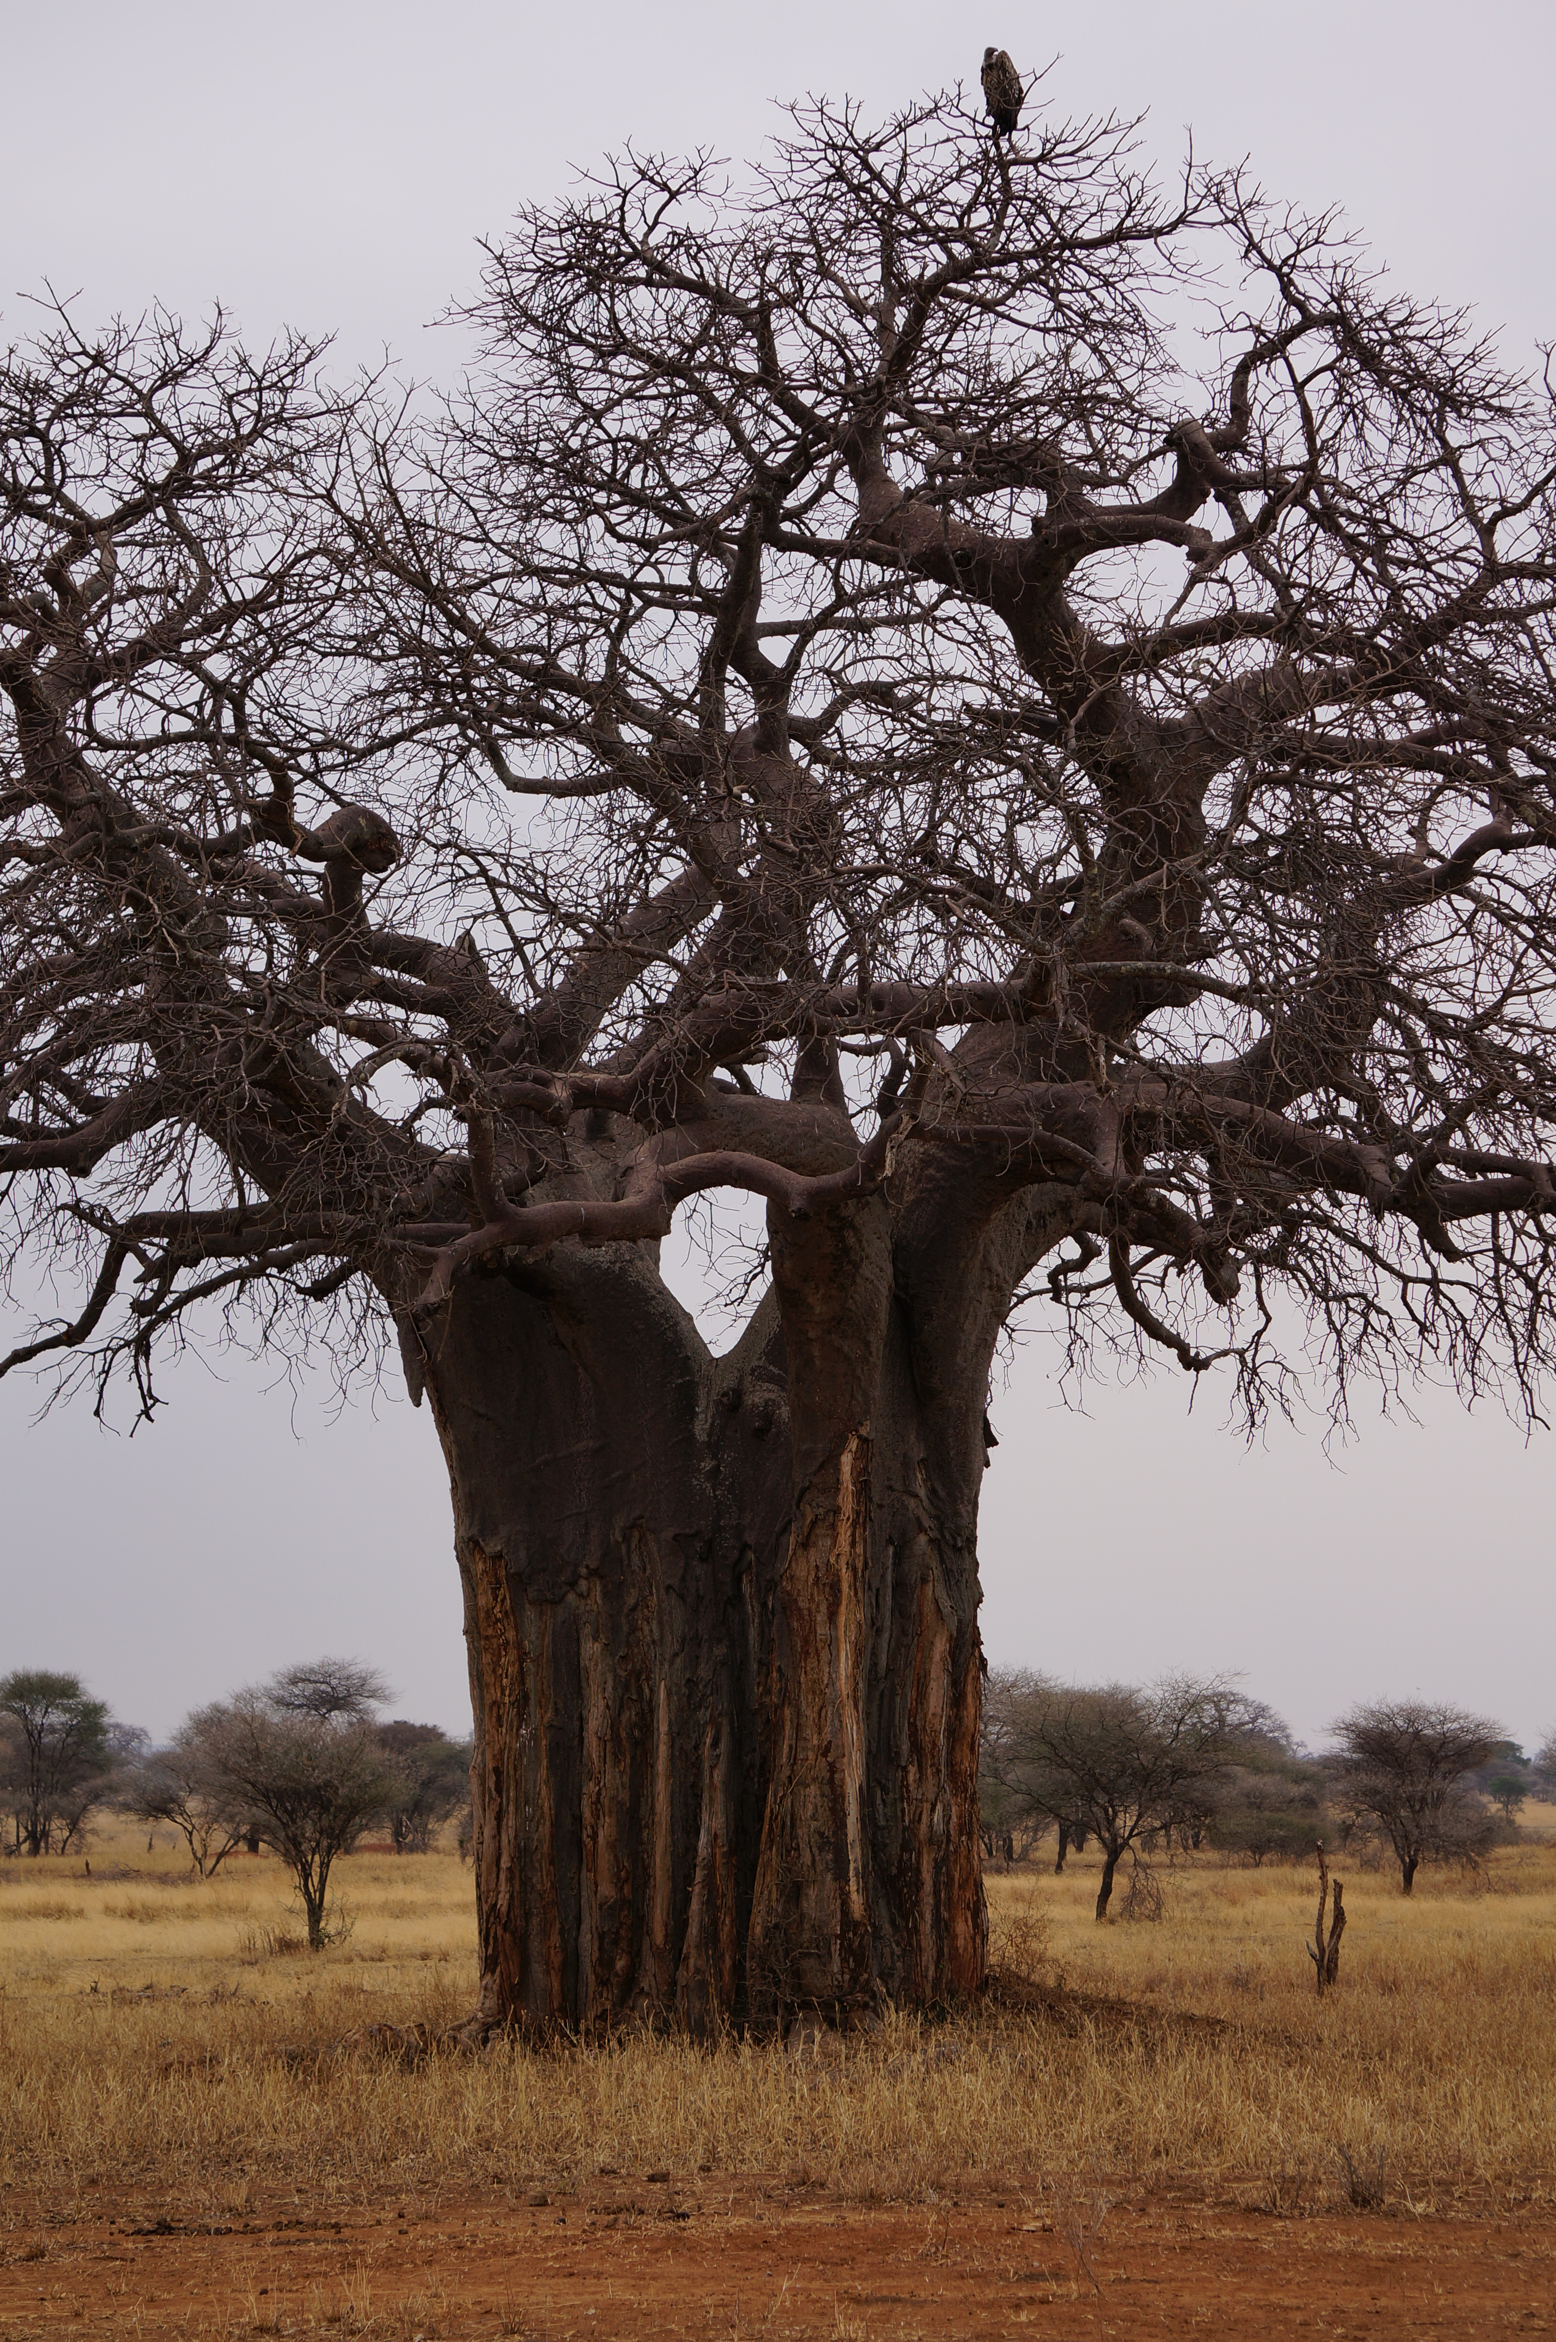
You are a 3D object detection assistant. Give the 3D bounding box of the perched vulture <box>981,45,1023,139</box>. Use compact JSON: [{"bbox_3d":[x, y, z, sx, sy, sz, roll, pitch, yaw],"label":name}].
[{"bbox_3d":[1.962,-9.441,46.652,0.360,0.760,0.300,4,-7,-30],"label":"perched vulture"}]

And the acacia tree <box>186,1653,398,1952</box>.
[{"bbox_3d":[-6.189,8.009,67.528,2.800,3.680,2.720,0,-6,0],"label":"acacia tree"}]

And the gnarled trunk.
[{"bbox_3d":[-0.644,3.886,46.300,4.900,7.000,4.500,0,-6,0],"label":"gnarled trunk"}]

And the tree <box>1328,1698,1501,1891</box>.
[{"bbox_3d":[11.526,11.294,96.341,3.160,3.560,3.070,0,-6,0],"label":"tree"}]

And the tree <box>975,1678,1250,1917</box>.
[{"bbox_3d":[5.082,9.431,80.450,4.000,3.820,3.880,0,-6,0],"label":"tree"}]

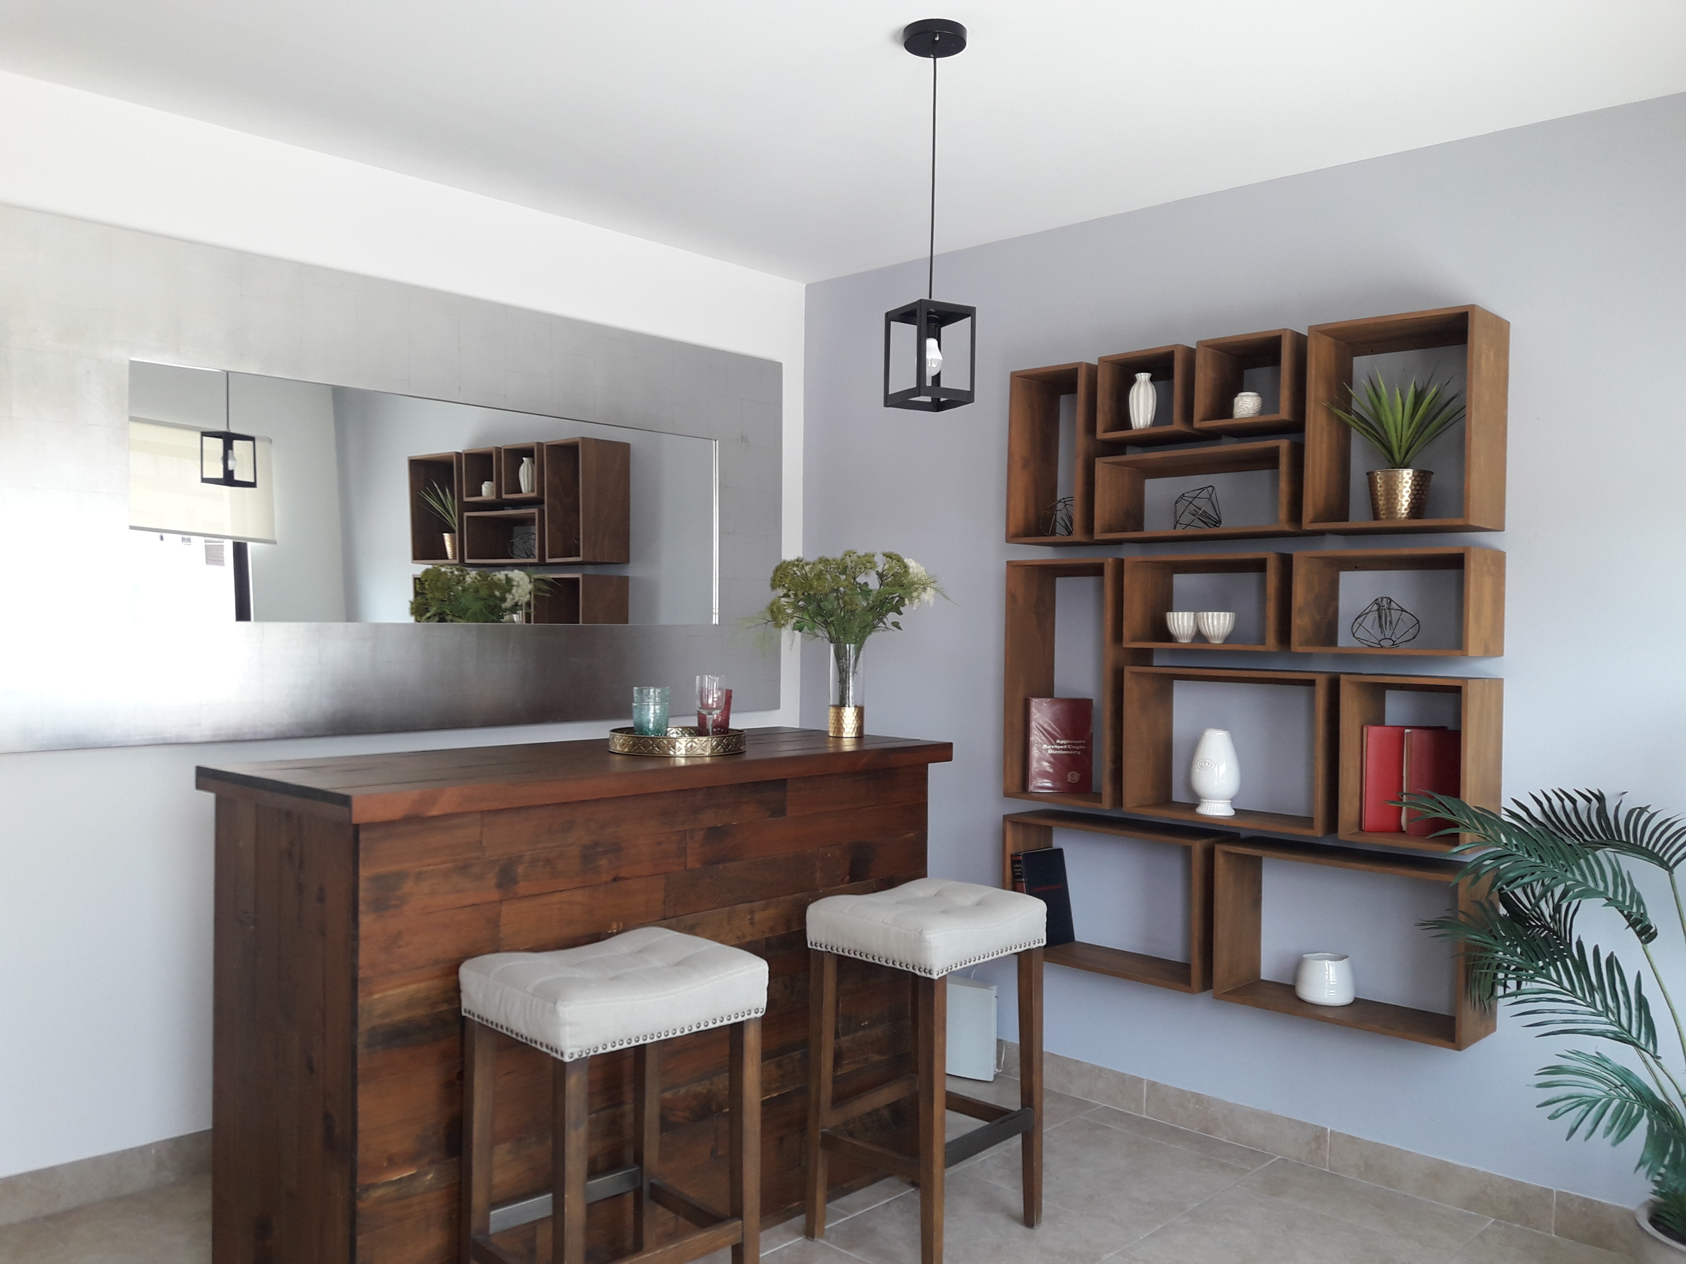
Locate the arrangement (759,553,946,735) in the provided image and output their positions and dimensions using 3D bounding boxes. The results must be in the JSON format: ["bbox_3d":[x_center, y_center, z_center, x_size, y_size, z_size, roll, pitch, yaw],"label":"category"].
[{"bbox_3d":[0.020,0.033,3.654,0.480,0.498,0.470,1,0,0],"label":"arrangement"}]

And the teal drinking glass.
[{"bbox_3d":[-0.449,0.197,3.191,0.084,0.135,0.084,1,0,-8],"label":"teal drinking glass"}]

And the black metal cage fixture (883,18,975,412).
[{"bbox_3d":[0.179,-0.826,2.723,0.133,0.747,0.133,0,1,-30],"label":"black metal cage fixture"}]

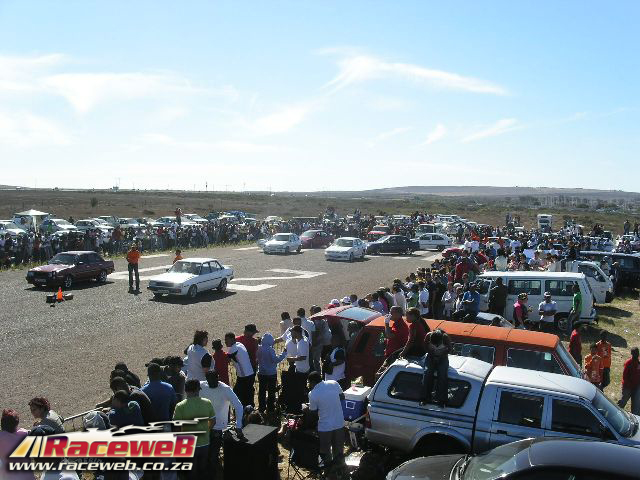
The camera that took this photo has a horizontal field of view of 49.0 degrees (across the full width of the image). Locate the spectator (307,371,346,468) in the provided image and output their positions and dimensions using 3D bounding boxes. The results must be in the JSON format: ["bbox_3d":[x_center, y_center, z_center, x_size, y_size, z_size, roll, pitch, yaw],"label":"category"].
[{"bbox_3d":[0.110,3.045,11.870,0.560,1.680,0.500,-3,5,-45],"label":"spectator"}]

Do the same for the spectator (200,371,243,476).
[{"bbox_3d":[-1.482,2.744,10.262,0.580,1.720,0.380,0,4,0],"label":"spectator"}]

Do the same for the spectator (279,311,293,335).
[{"bbox_3d":[-0.771,2.437,15.906,0.450,1.630,0.340,-2,5,-30],"label":"spectator"}]

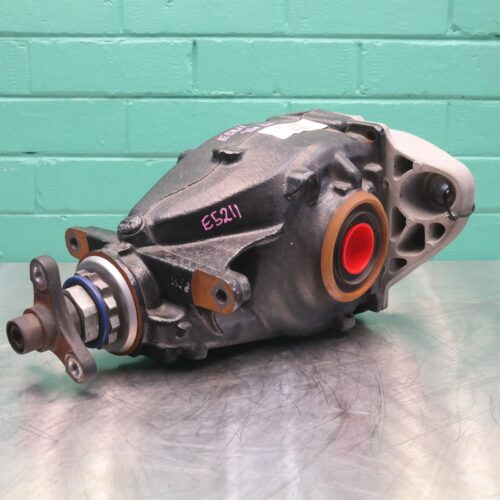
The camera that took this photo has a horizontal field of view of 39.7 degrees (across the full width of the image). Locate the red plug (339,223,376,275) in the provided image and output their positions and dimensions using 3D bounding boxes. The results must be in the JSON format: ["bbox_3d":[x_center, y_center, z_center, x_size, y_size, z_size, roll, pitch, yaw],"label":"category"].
[{"bbox_3d":[0.103,-0.003,0.703,0.021,0.052,0.052,14,18,42],"label":"red plug"}]

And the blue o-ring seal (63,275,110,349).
[{"bbox_3d":[-0.147,0.057,0.624,0.068,0.068,0.006,12,22,42],"label":"blue o-ring seal"}]

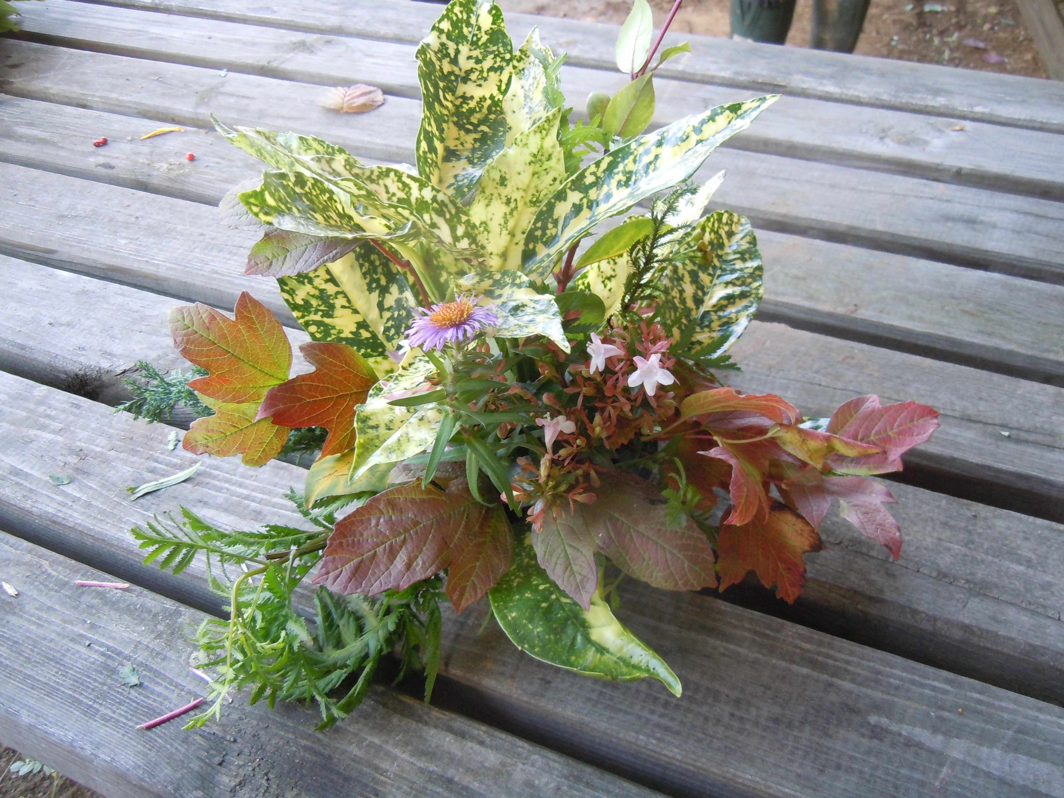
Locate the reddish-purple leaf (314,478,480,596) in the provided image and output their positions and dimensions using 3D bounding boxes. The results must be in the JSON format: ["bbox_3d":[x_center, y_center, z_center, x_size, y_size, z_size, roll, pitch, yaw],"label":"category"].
[{"bbox_3d":[-0.056,0.065,0.449,0.080,0.018,0.058,-26,61,-8],"label":"reddish-purple leaf"}]

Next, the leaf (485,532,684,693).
[{"bbox_3d":[0.017,0.100,0.439,0.038,0.022,0.097,-40,64,-16],"label":"leaf"}]

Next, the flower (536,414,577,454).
[{"bbox_3d":[0.010,0.015,0.430,0.017,0.018,0.017,3,57,-7],"label":"flower"}]

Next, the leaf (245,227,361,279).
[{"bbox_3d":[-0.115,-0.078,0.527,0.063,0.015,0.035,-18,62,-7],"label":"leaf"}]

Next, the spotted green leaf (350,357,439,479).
[{"bbox_3d":[-0.059,0.009,0.456,0.038,0.019,0.068,39,84,6],"label":"spotted green leaf"}]

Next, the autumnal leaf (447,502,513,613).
[{"bbox_3d":[-0.021,0.066,0.428,0.025,0.014,0.047,20,82,4],"label":"autumnal leaf"}]

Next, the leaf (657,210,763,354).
[{"bbox_3d":[0.088,-0.058,0.520,0.046,0.020,0.072,16,68,-3],"label":"leaf"}]

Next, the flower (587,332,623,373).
[{"bbox_3d":[0.033,-0.021,0.465,0.017,0.017,0.016,13,20,-48],"label":"flower"}]

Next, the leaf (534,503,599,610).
[{"bbox_3d":[0.017,0.067,0.448,0.027,0.012,0.048,-13,73,-4],"label":"leaf"}]

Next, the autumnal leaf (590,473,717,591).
[{"bbox_3d":[0.054,0.063,0.460,0.066,0.014,0.038,38,68,15],"label":"autumnal leaf"}]

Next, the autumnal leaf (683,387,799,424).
[{"bbox_3d":[0.094,0.003,0.469,0.054,0.018,0.026,2,21,-3],"label":"autumnal leaf"}]

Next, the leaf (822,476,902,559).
[{"bbox_3d":[0.146,0.051,0.455,0.024,0.013,0.043,-33,63,-11],"label":"leaf"}]

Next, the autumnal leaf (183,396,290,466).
[{"bbox_3d":[-0.143,0.013,0.507,0.053,0.015,0.048,-21,72,-5],"label":"autumnal leaf"}]

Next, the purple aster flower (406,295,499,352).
[{"bbox_3d":[-0.035,-0.033,0.458,0.039,0.014,0.036,-8,32,6],"label":"purple aster flower"}]

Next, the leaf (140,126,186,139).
[{"bbox_3d":[-0.294,-0.211,0.830,0.034,0.006,0.011,-16,42,-12],"label":"leaf"}]

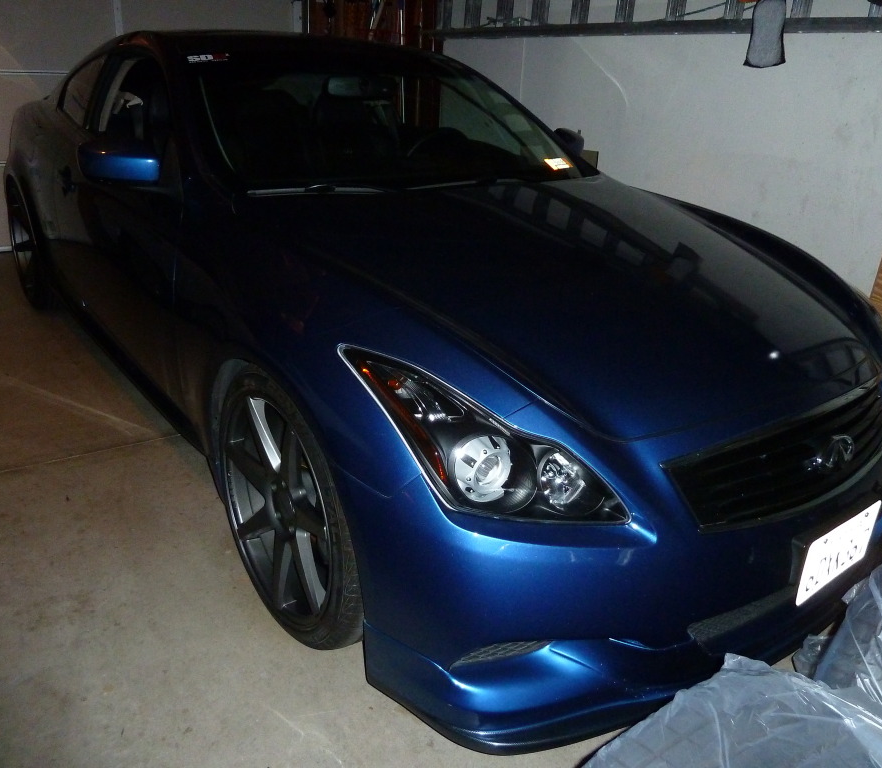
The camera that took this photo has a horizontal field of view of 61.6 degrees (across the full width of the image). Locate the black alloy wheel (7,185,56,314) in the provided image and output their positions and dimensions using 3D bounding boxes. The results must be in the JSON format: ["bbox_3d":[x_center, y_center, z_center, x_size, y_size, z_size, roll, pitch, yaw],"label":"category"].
[{"bbox_3d":[-2.011,-0.717,3.804,0.260,0.667,0.667,-12,28,-36],"label":"black alloy wheel"}]

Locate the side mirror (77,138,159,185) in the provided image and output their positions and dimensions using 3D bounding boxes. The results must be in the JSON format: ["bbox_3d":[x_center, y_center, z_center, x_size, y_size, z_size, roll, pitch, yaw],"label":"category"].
[{"bbox_3d":[-0.868,-0.619,2.032,0.205,0.140,0.145,-14,29,-35],"label":"side mirror"}]

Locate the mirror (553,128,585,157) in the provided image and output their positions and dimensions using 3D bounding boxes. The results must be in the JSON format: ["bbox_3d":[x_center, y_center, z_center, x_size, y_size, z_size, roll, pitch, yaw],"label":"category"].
[{"bbox_3d":[0.552,-0.977,3.055,0.205,0.140,0.145,-14,29,-35],"label":"mirror"}]

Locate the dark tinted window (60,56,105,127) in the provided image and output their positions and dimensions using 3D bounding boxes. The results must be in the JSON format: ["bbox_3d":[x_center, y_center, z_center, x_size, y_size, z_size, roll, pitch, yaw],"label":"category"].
[{"bbox_3d":[-1.460,-1.220,3.012,0.060,0.298,0.674,16,14,-39],"label":"dark tinted window"}]

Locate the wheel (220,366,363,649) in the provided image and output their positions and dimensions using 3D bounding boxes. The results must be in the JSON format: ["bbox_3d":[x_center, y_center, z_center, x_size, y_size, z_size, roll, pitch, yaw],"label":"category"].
[{"bbox_3d":[-0.289,0.272,1.760,0.240,0.667,0.667,-12,28,-36],"label":"wheel"}]

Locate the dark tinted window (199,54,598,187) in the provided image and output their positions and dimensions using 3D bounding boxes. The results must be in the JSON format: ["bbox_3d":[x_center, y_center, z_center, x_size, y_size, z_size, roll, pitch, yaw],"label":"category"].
[{"bbox_3d":[-0.155,-0.907,2.502,1.410,0.120,0.950,-14,53,-35],"label":"dark tinted window"}]

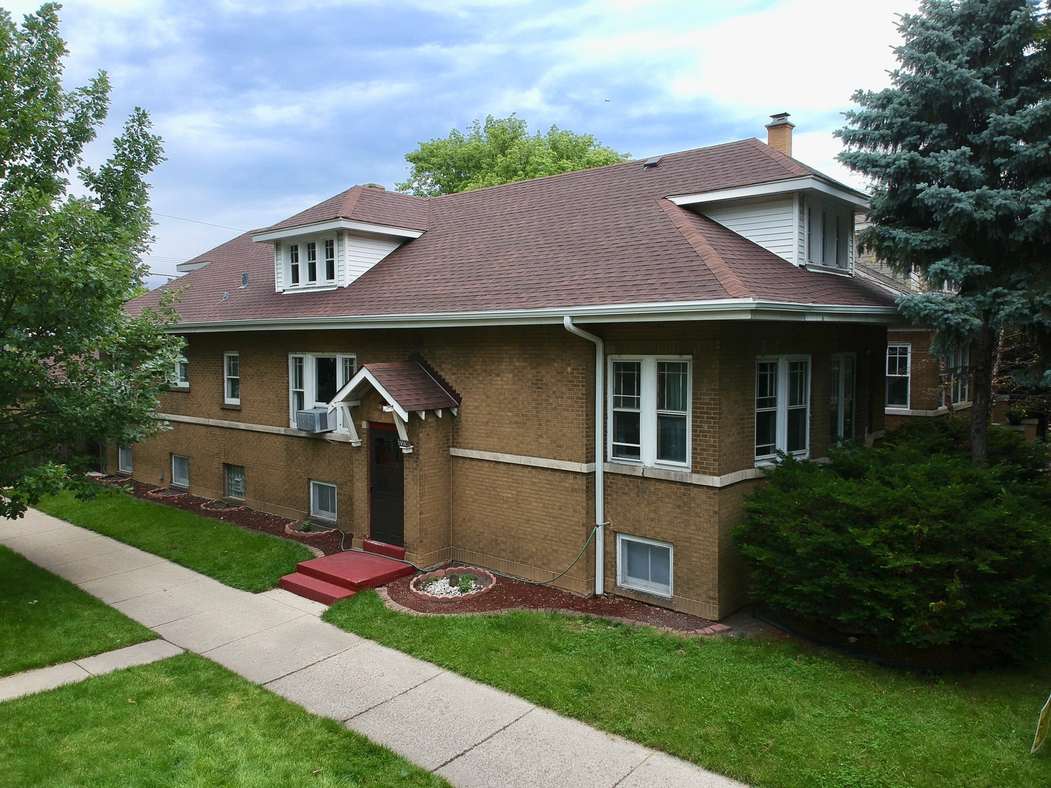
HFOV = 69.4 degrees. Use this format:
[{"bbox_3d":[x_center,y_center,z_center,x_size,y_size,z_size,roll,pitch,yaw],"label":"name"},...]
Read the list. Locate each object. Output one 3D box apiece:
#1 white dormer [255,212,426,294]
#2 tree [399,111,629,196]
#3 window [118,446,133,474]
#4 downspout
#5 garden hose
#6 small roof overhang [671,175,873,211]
[{"bbox_3d":[-4.472,-3.094,17.752,3.600,1.410,2.120,3,6,40],"label":"white dormer"},{"bbox_3d":[-0.490,-6.194,37.800,12.000,15.600,12.000,3,5,40],"label":"tree"},{"bbox_3d":[-11.966,1.954,22.837,0.965,0.805,0.100,3,5,39],"label":"window"},{"bbox_3d":[0.906,1.024,11.535,0.110,4.370,0.960,3,5,40],"label":"downspout"},{"bbox_3d":[-1.841,2.524,13.910,7.008,1.145,1.234,3,5,40],"label":"garden hose"},{"bbox_3d":[4.605,-3.419,13.864,2.527,0.217,3.553,3,5,40],"label":"small roof overhang"}]

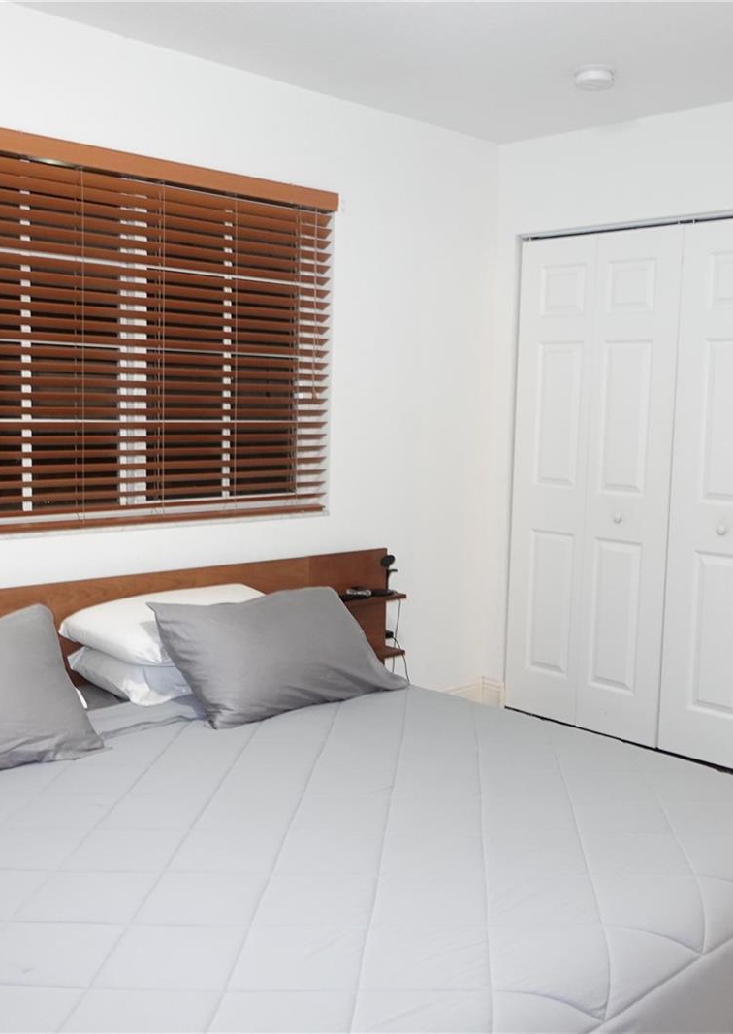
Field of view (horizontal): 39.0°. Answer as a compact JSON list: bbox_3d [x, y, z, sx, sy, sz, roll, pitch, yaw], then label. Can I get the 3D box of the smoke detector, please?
[{"bbox_3d":[0.751,-1.444,3.408,0.135,0.045,0.135,1,6,0],"label":"smoke detector"}]

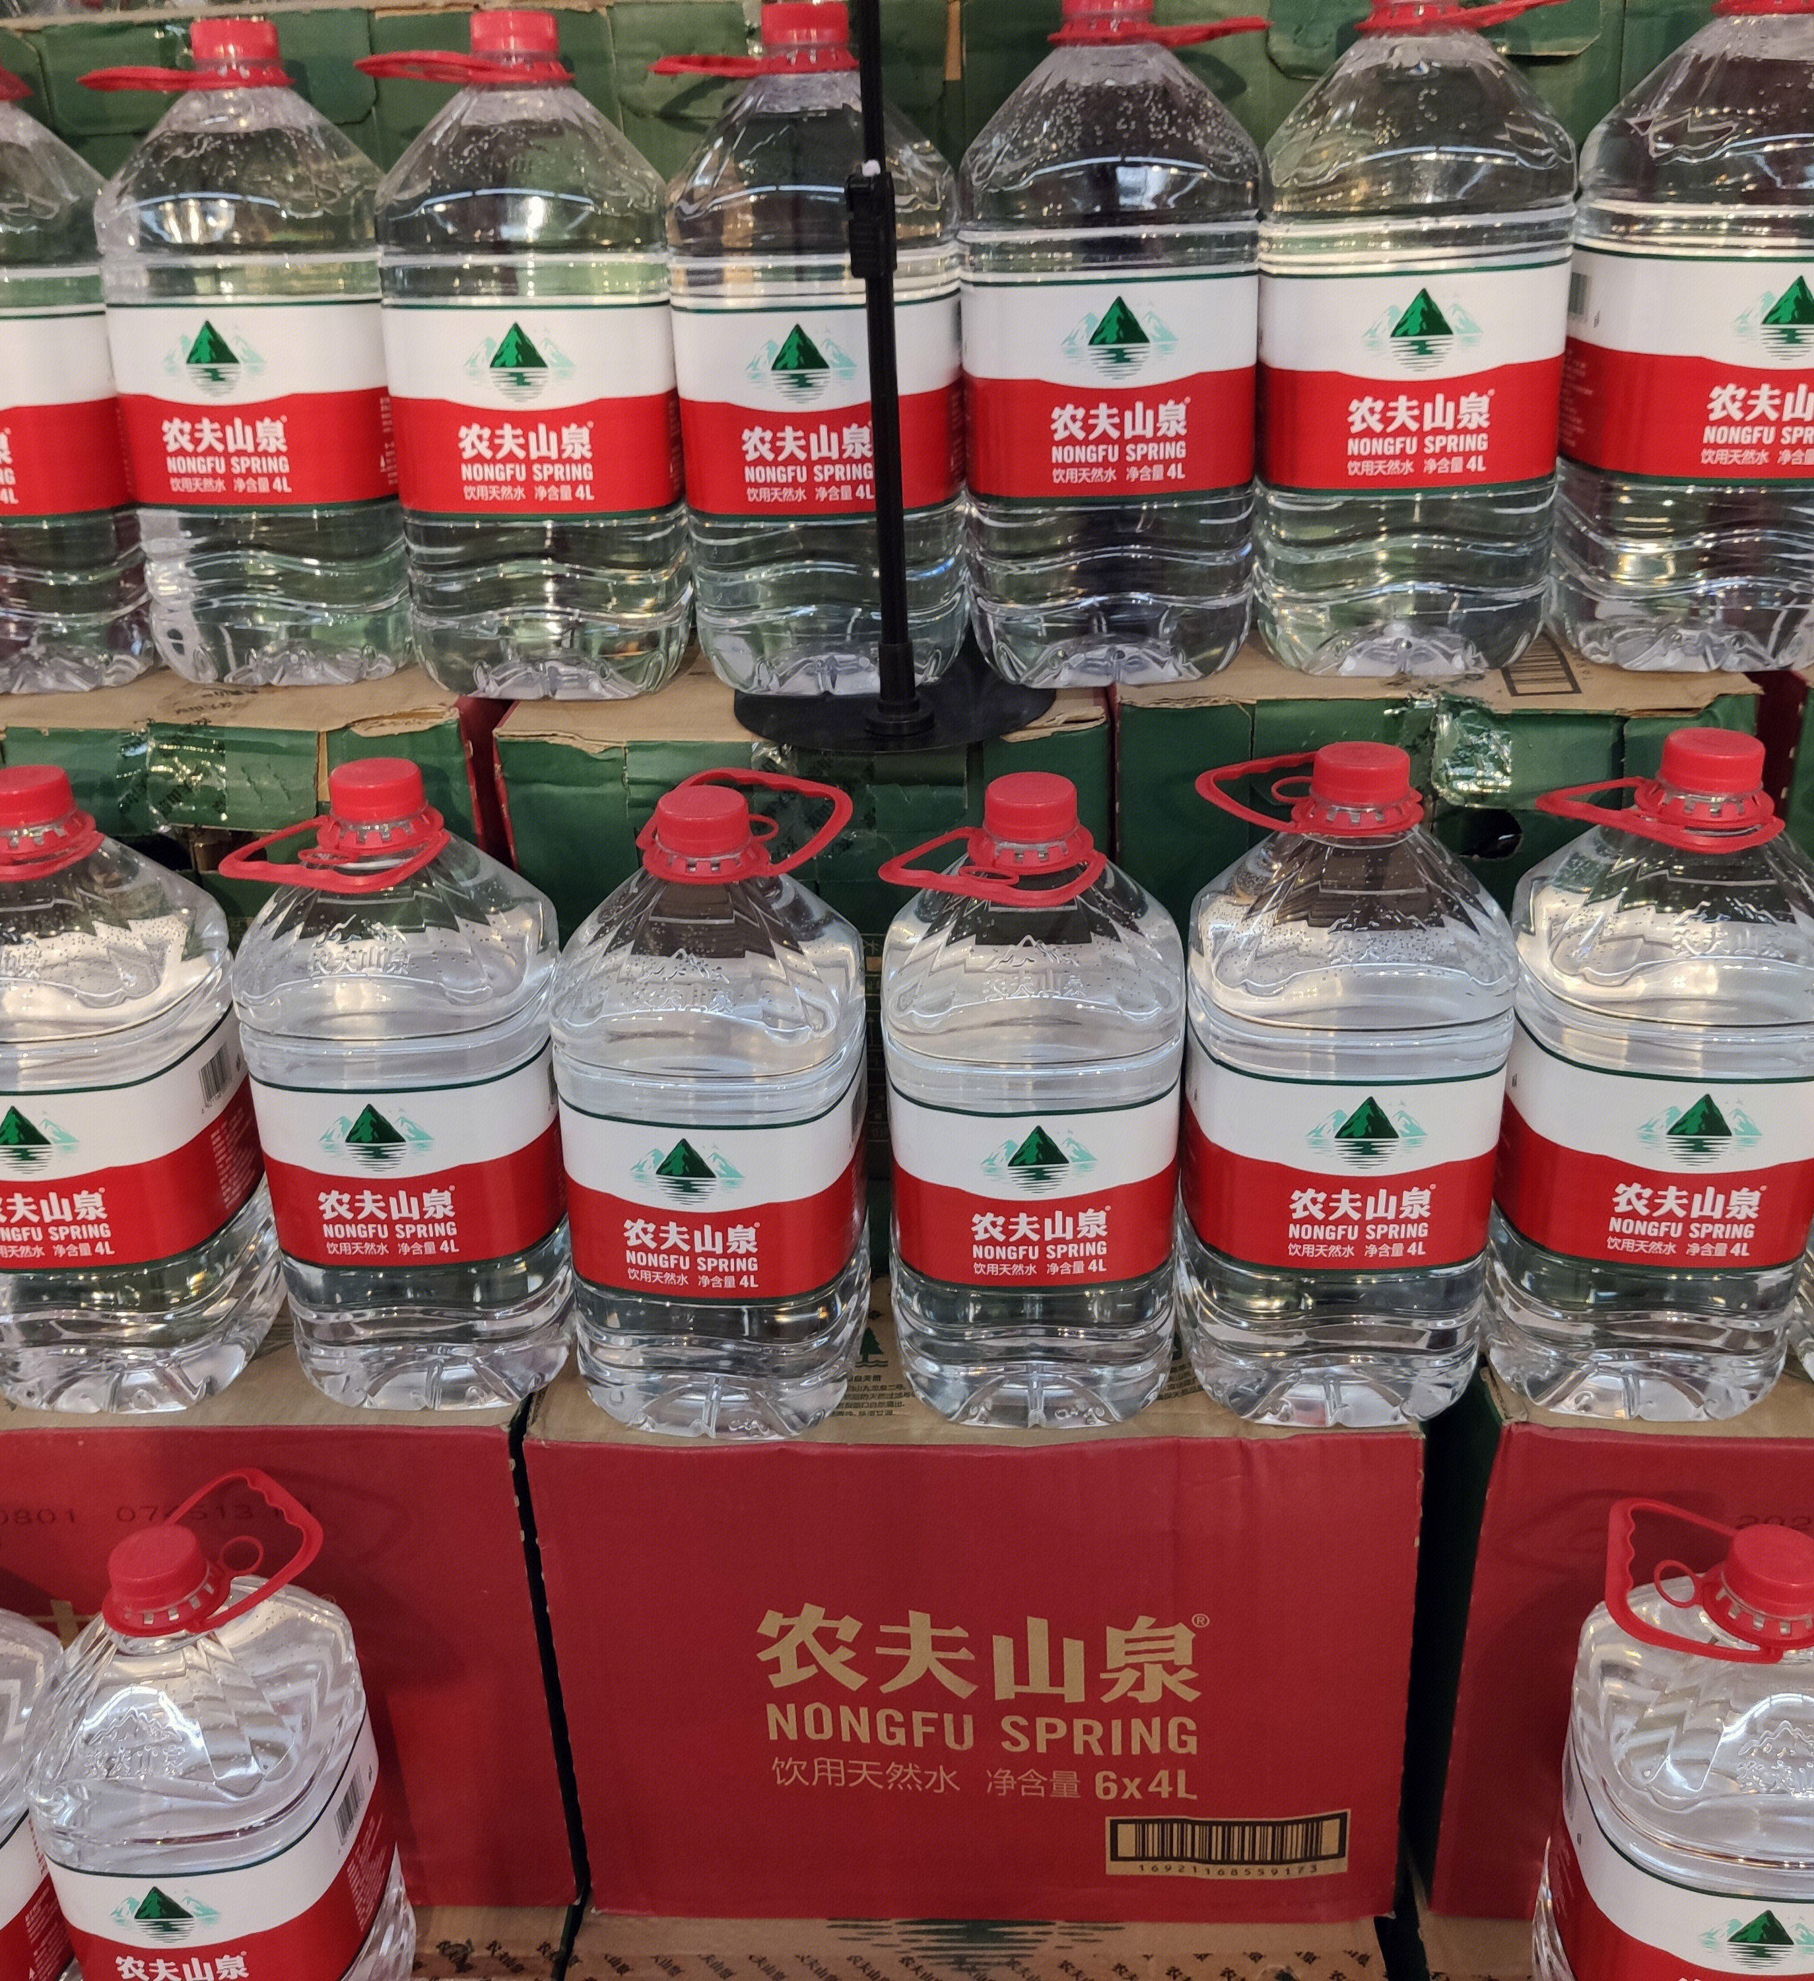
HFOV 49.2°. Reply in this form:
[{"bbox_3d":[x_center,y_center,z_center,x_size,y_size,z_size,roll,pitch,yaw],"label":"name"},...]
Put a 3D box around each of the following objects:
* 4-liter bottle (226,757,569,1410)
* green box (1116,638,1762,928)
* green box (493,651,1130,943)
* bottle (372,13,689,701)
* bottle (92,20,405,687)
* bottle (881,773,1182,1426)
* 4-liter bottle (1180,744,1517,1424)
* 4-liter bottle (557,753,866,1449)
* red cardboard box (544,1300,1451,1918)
[{"bbox_3d":[-0.246,0.044,0.994,0.141,0.317,0.141,0,23,2],"label":"4-liter bottle"},{"bbox_3d":[0.279,-0.078,1.237,0.304,0.321,0.440,0,23,4],"label":"green box"},{"bbox_3d":[-0.045,-0.072,1.240,0.300,0.324,0.443,-2,24,1],"label":"green box"},{"bbox_3d":[-0.182,-0.313,0.988,0.144,0.318,0.144,-3,24,-2],"label":"bottle"},{"bbox_3d":[-0.324,-0.327,1.032,0.144,0.318,0.144,3,24,12],"label":"bottle"},{"bbox_3d":[0.061,0.052,0.978,0.141,0.317,0.141,-1,23,1],"label":"bottle"},{"bbox_3d":[0.207,0.040,0.950,0.141,0.317,0.141,-1,23,1],"label":"4-liter bottle"},{"bbox_3d":[-0.089,0.060,0.965,0.144,0.318,0.144,2,24,8],"label":"4-liter bottle"},{"bbox_3d":[0.043,0.307,1.178,0.443,0.324,0.300,-1,24,3],"label":"red cardboard box"}]

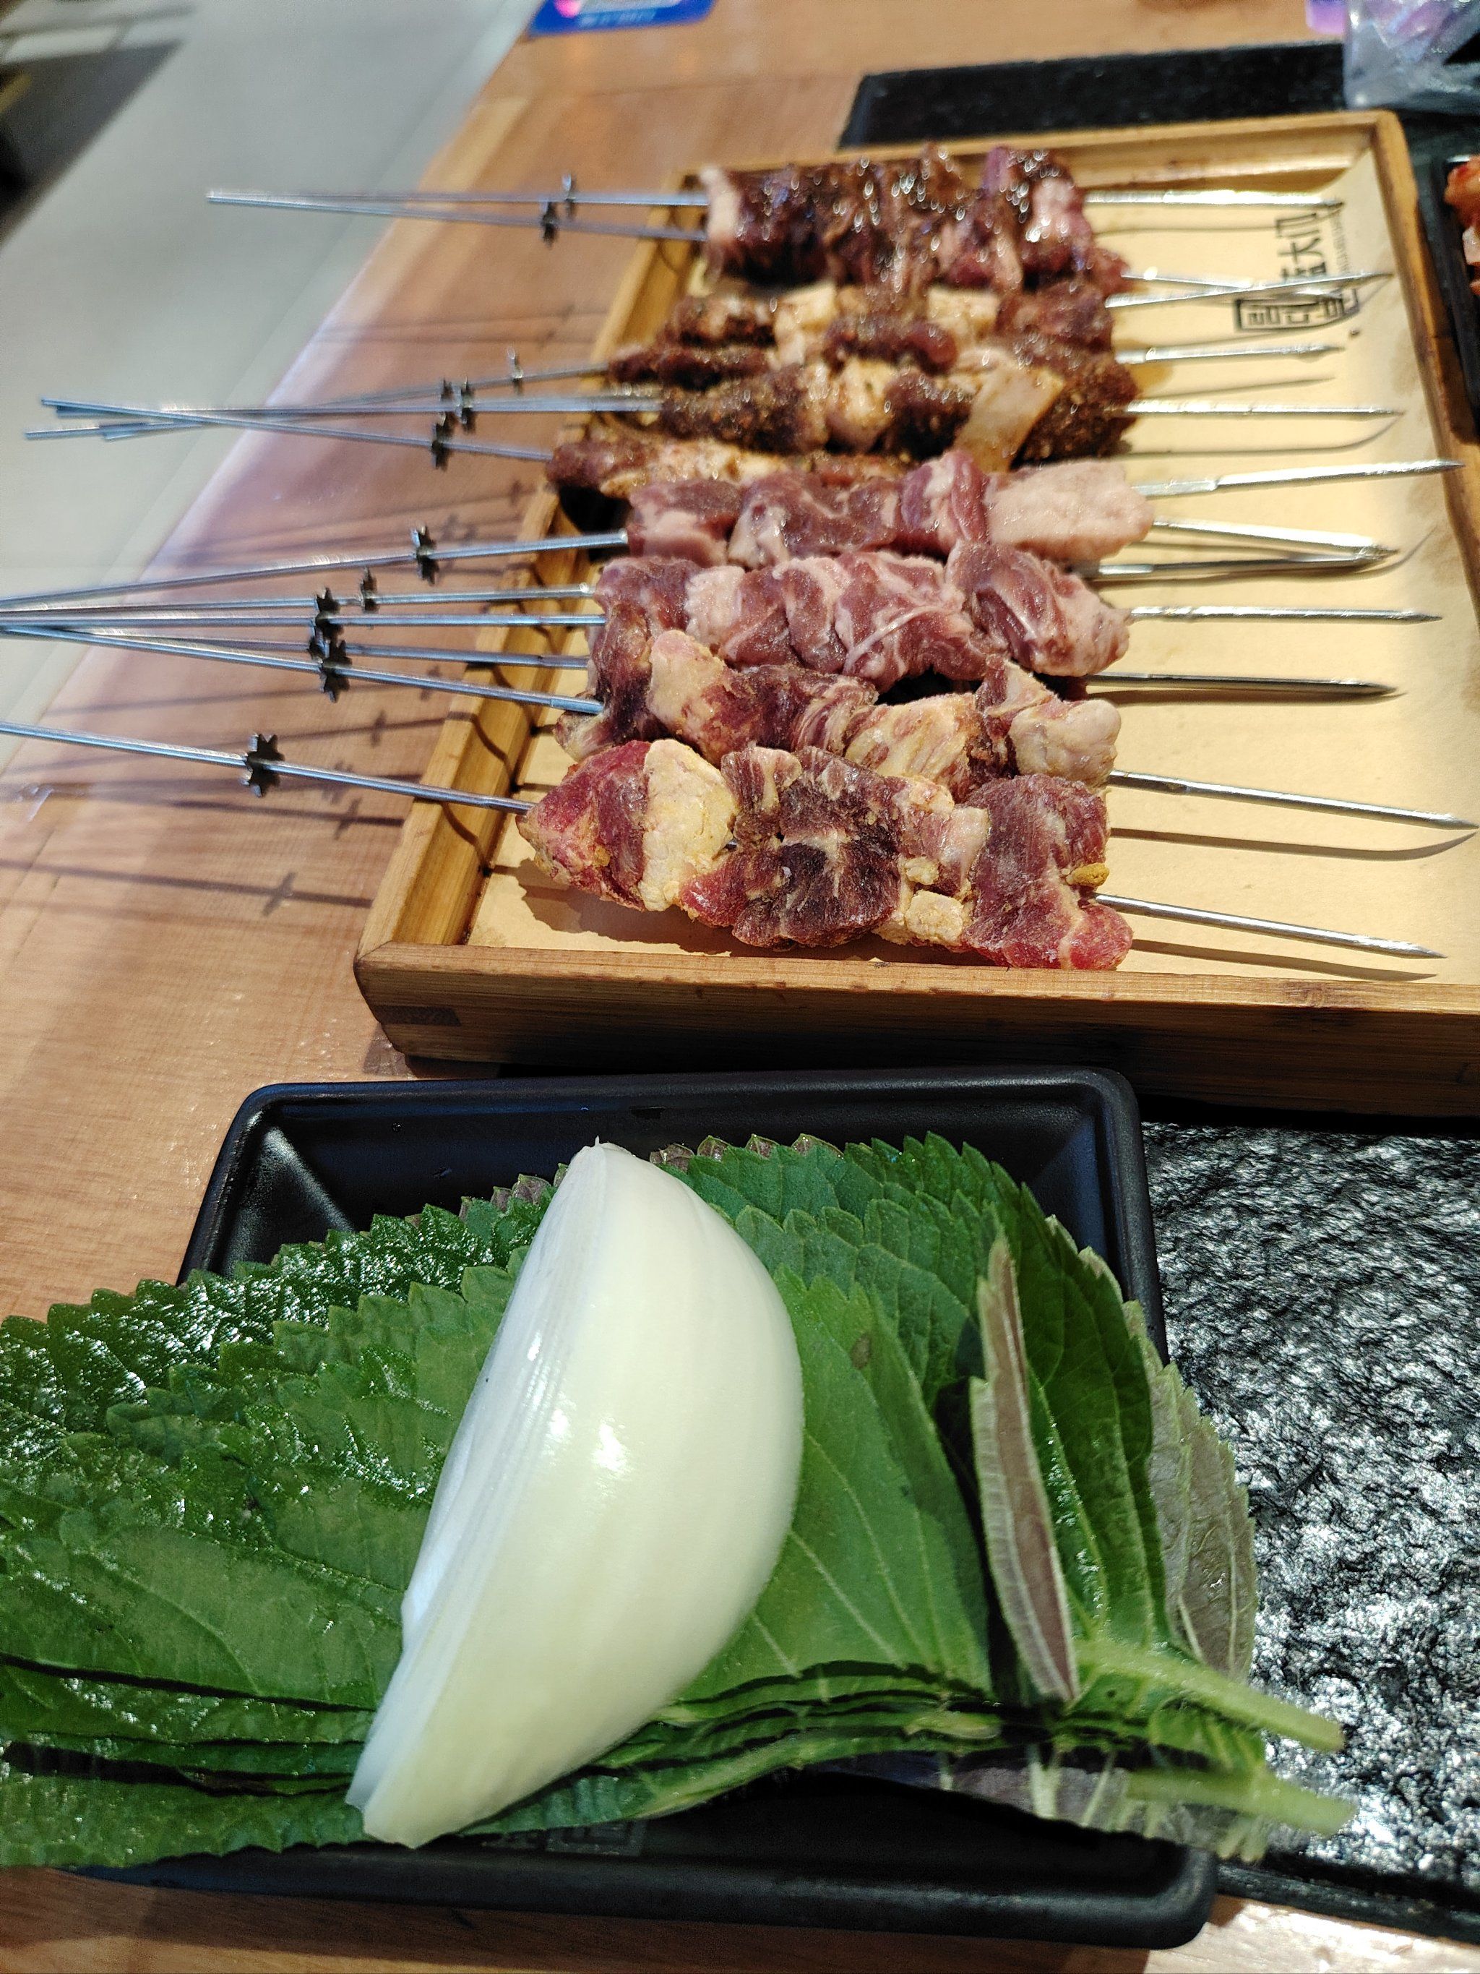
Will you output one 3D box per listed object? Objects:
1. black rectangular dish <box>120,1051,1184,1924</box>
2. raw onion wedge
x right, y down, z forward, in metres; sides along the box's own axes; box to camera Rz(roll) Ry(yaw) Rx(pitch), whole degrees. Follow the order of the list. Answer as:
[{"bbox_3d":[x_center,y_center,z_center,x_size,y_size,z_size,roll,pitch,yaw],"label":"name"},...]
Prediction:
[{"bbox_3d":[-0.016,0.077,0.225,0.164,0.034,0.127,-2,54,8],"label":"black rectangular dish"},{"bbox_3d":[-0.018,0.061,0.184,0.044,0.043,0.099,10,56,16],"label":"raw onion wedge"}]

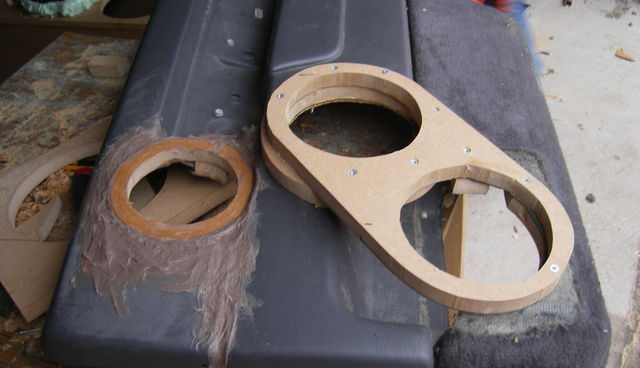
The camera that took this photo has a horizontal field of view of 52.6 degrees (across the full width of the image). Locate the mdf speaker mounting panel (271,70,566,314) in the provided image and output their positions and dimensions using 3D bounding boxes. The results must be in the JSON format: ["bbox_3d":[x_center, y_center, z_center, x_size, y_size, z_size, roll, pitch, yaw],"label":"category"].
[{"bbox_3d":[0.089,-0.007,0.697,0.196,0.045,0.383,-26,53,-26],"label":"mdf speaker mounting panel"}]

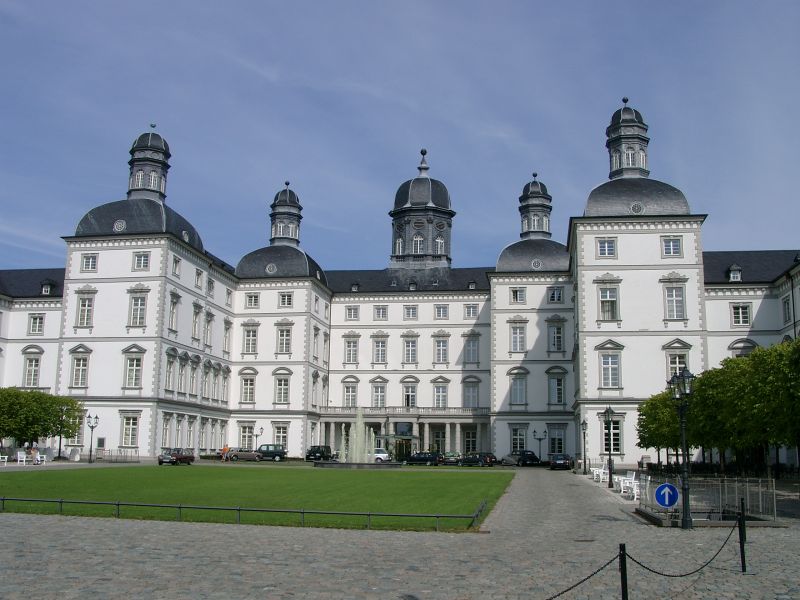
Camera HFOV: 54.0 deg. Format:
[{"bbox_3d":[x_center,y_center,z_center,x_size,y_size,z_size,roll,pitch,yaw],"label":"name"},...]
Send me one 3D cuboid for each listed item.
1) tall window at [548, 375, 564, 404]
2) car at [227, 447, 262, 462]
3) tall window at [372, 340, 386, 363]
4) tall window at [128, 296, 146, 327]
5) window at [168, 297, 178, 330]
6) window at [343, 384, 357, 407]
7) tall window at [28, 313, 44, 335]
[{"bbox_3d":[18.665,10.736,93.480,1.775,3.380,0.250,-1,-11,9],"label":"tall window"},{"bbox_3d":[-17.096,17.162,87.139,4.100,1.420,1.740,-1,-11,9],"label":"car"},{"bbox_3d":[-2.661,6.913,105.889,1.758,3.256,0.300,-1,-11,9],"label":"tall window"},{"bbox_3d":[-25.782,1.131,77.266,1.887,3.012,0.300,-1,-11,9],"label":"tall window"},{"bbox_3d":[-23.160,1.532,80.280,0.300,3.141,1.751,-1,-12,8],"label":"window"},{"bbox_3d":[-6.854,13.197,108.253,1.807,2.958,0.300,-1,-11,9],"label":"window"},{"bbox_3d":[-37.663,2.592,81.474,1.781,2.104,0.300,-1,-11,9],"label":"tall window"}]

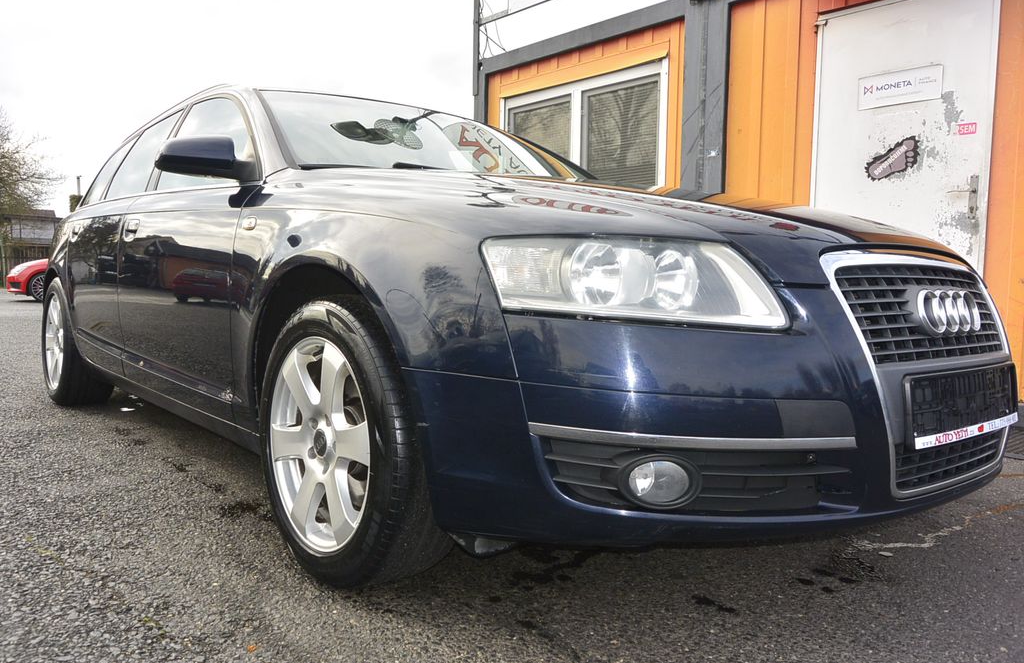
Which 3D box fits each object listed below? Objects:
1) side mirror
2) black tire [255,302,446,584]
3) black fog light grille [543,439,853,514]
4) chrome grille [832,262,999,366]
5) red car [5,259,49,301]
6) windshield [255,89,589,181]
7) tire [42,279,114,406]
[{"bbox_3d":[-0.873,-0.492,2.186,0.235,0.155,0.210,-1,5,-41],"label":"side mirror"},{"bbox_3d":[-0.359,0.243,1.772,0.230,0.650,0.650,-1,5,-41],"label":"black tire"},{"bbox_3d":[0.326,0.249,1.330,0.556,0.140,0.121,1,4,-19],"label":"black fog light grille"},{"bbox_3d":[0.874,-0.046,1.552,0.670,0.205,0.120,-1,-13,-41],"label":"chrome grille"},{"bbox_3d":[-8.720,-1.290,16.930,4.250,1.370,1.830,1,4,-18],"label":"red car"},{"bbox_3d":[-0.225,-0.682,2.808,1.420,0.430,0.880,-1,5,-41],"label":"windshield"},{"bbox_3d":[-2.218,0.043,3.913,0.230,0.650,0.650,-1,5,-41],"label":"tire"}]

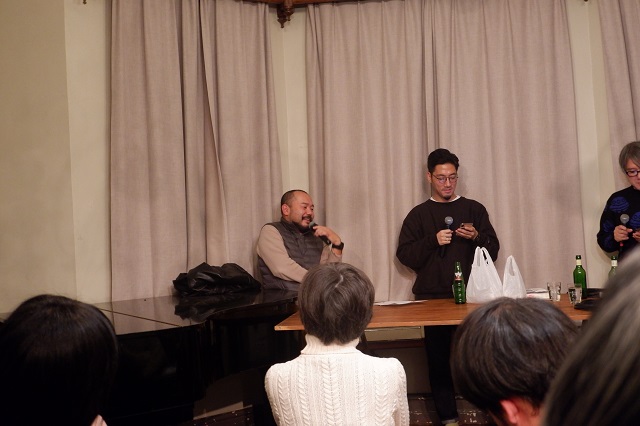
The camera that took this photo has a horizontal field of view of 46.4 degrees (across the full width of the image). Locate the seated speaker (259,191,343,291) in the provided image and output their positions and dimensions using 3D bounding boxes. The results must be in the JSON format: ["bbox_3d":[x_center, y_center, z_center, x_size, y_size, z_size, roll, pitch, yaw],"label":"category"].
[{"bbox_3d":[-0.019,0.576,4.461,0.600,1.432,0.800,-4,1,-40],"label":"seated speaker"}]

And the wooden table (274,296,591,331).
[{"bbox_3d":[0.770,0.887,3.984,1.900,0.750,0.740,-3,1,4],"label":"wooden table"}]

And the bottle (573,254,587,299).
[{"bbox_3d":[1.447,0.353,4.183,0.073,0.245,0.073,-3,1,0],"label":"bottle"}]

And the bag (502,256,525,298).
[{"bbox_3d":[1.092,0.365,4.233,0.125,0.255,0.110,-3,1,0],"label":"bag"}]

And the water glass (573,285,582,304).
[{"bbox_3d":[1.360,0.434,3.985,0.073,0.100,0.073,-3,1,0],"label":"water glass"}]

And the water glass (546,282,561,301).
[{"bbox_3d":[1.291,0.434,4.140,0.073,0.100,0.073,-3,1,0],"label":"water glass"}]

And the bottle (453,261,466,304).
[{"bbox_3d":[0.783,0.389,4.202,0.062,0.238,0.062,-3,1,0],"label":"bottle"}]

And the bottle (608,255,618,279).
[{"bbox_3d":[1.595,0.356,4.034,0.073,0.245,0.073,-3,1,0],"label":"bottle"}]

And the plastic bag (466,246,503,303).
[{"bbox_3d":[0.916,0.344,4.207,0.195,0.315,0.150,-3,1,0],"label":"plastic bag"}]

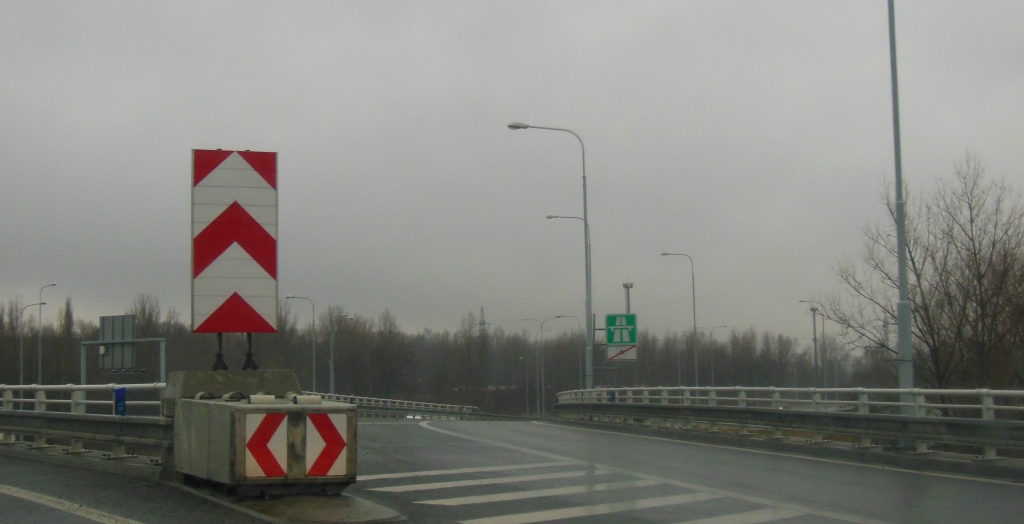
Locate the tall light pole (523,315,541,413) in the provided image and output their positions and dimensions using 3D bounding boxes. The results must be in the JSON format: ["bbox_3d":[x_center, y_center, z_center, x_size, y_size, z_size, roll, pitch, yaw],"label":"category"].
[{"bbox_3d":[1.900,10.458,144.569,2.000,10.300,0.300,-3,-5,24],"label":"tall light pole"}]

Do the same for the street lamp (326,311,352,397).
[{"bbox_3d":[-14.475,9.484,129.569,0.300,10.300,2.400,3,-6,-37],"label":"street lamp"}]

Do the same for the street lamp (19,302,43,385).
[{"bbox_3d":[-32.806,7.964,104.569,0.300,10.300,2.400,4,-7,-43],"label":"street lamp"}]

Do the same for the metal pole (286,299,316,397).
[{"bbox_3d":[-17.044,7.976,124.569,2.600,10.300,0.300,0,-5,-13],"label":"metal pole"}]

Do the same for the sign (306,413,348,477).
[{"bbox_3d":[-2.272,2.234,18.830,0.500,0.750,0.040,1,-5,-20],"label":"sign"}]

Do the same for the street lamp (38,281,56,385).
[{"bbox_3d":[-33.687,6.770,111.569,0.300,10.300,2.500,2,-5,-27],"label":"street lamp"}]

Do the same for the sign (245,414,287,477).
[{"bbox_3d":[-2.965,2.213,18.570,0.500,0.750,0.040,1,-5,-20],"label":"sign"}]

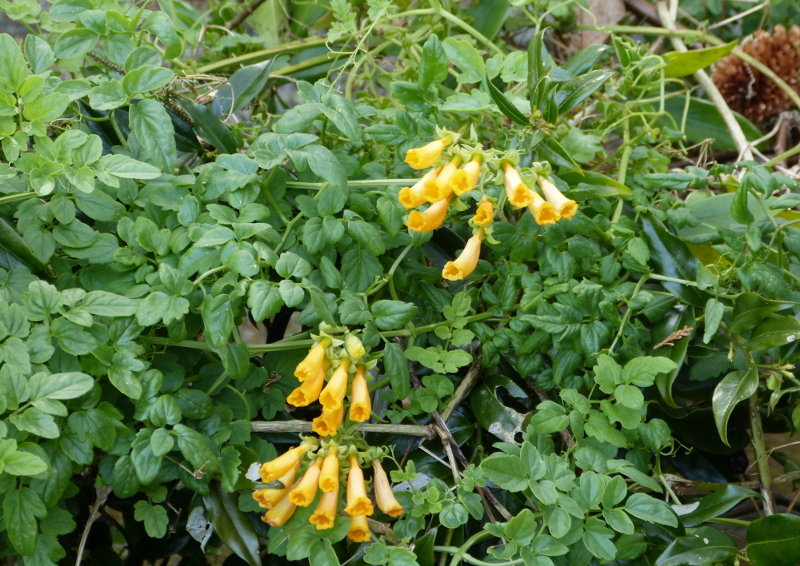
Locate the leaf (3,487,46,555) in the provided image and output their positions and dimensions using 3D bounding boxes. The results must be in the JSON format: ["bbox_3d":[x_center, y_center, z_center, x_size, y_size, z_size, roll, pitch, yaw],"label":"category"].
[{"bbox_3d":[-0.174,0.110,2.011,0.017,0.033,0.007,-3,-17,-7],"label":"leaf"}]

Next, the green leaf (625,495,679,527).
[{"bbox_3d":[0.123,0.112,2.130,0.028,0.006,0.014,20,59,13],"label":"green leaf"}]

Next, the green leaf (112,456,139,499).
[{"bbox_3d":[-0.150,0.106,2.380,0.015,0.025,0.005,7,-23,3],"label":"green leaf"}]

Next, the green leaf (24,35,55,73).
[{"bbox_3d":[-0.204,-0.129,2.460,0.018,0.005,0.024,0,63,-6],"label":"green leaf"}]

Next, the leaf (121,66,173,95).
[{"bbox_3d":[-0.156,-0.126,2.700,0.033,0.009,0.020,-25,51,-13],"label":"leaf"}]

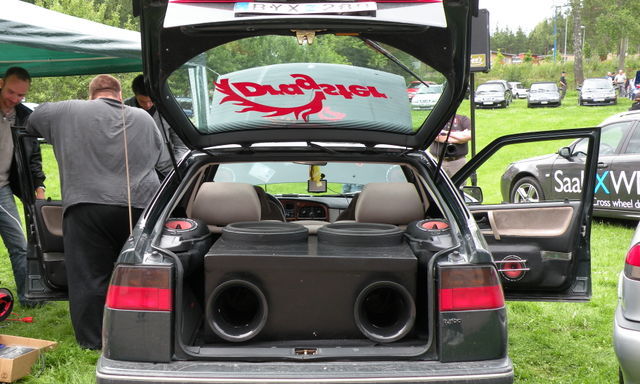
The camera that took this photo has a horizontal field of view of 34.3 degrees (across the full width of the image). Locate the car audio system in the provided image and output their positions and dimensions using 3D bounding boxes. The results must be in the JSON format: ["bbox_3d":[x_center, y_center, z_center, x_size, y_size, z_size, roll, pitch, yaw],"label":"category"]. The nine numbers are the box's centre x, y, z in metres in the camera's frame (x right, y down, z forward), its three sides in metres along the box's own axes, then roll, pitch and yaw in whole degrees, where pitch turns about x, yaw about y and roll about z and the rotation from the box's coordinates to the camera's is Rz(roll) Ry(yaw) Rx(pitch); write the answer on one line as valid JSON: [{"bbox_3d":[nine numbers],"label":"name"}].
[{"bbox_3d":[0.024,0.380,4.500,1.050,0.420,0.600,0,6,-1],"label":"car audio system"}]

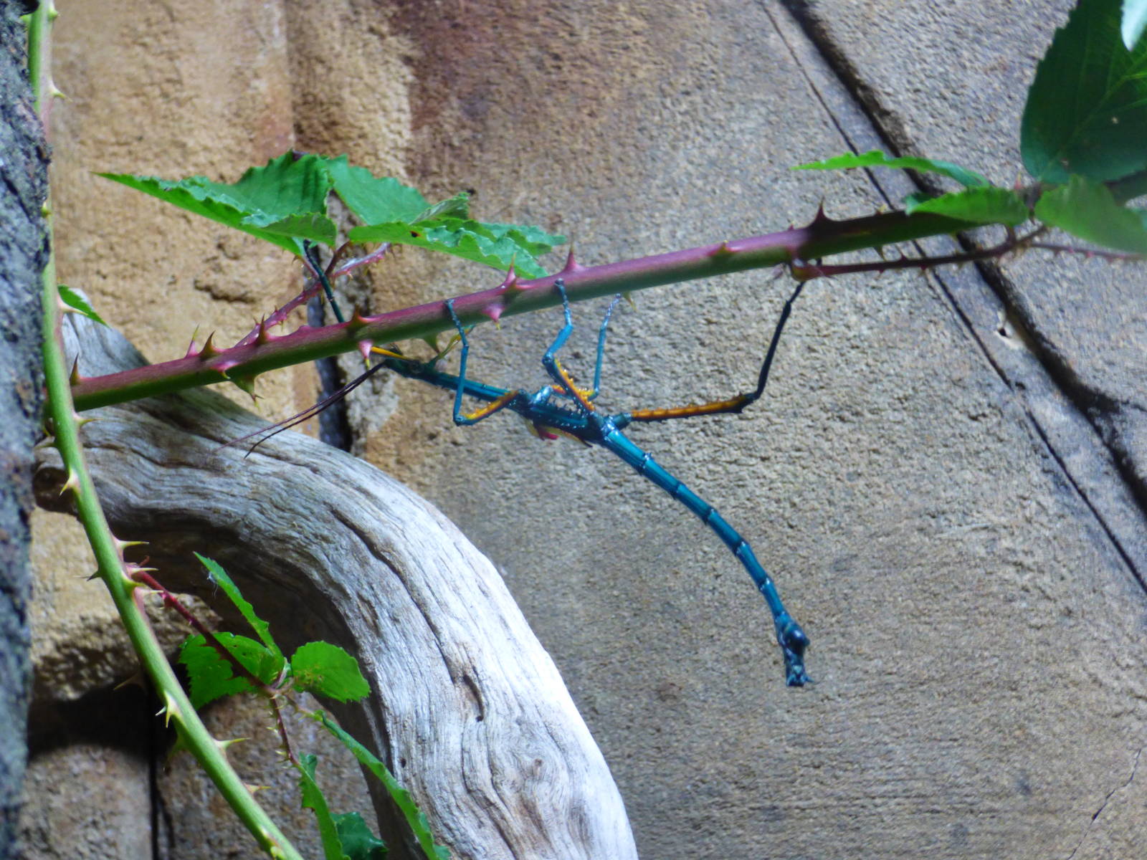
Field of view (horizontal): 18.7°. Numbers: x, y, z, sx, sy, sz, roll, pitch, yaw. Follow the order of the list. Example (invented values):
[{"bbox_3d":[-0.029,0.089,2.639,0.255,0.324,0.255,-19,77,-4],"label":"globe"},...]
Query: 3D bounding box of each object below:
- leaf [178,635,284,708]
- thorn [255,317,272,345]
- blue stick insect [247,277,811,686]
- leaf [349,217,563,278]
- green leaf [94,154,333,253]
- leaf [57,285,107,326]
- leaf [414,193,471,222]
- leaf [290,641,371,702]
[{"bbox_3d":[-0.084,0.059,0.855,0.026,0.018,0.012,0,0,0],"label":"leaf"},{"bbox_3d":[-0.075,-0.024,0.845,0.004,0.007,0.004,0,0,0],"label":"thorn"},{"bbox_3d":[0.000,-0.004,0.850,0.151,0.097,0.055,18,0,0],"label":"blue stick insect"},{"bbox_3d":[-0.029,-0.045,0.850,0.052,0.015,0.028,0,0,0],"label":"leaf"},{"bbox_3d":[-0.087,-0.056,0.855,0.059,0.025,0.032,0,0,0],"label":"green leaf"},{"bbox_3d":[-0.122,-0.031,0.860,0.013,0.010,0.010,0,0,0],"label":"leaf"},{"bbox_3d":[-0.032,-0.055,0.865,0.013,0.007,0.010,0,0,0],"label":"leaf"},{"bbox_3d":[-0.059,0.059,0.850,0.019,0.015,0.009,0,0,0],"label":"leaf"}]

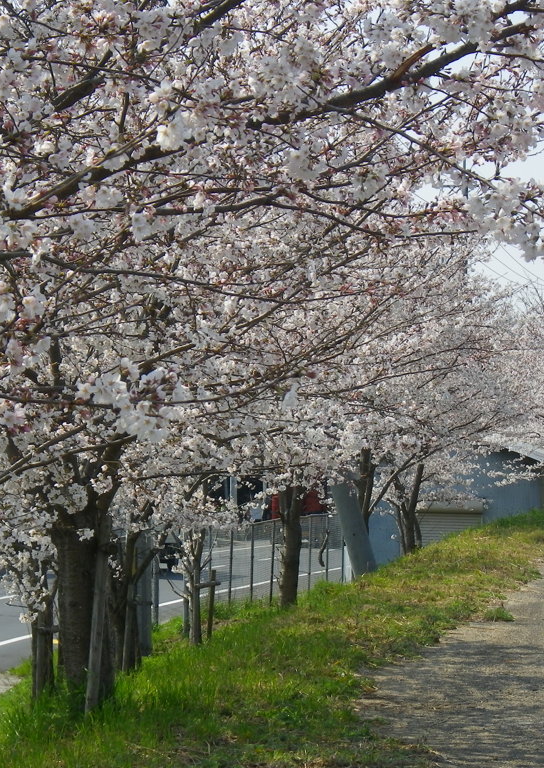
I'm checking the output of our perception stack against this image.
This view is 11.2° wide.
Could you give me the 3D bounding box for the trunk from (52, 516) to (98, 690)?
[{"bbox_3d":[-1.924,2.191,27.500,0.430,1.780,0.410,0,-1,0],"label":"trunk"}]

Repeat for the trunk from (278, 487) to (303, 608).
[{"bbox_3d":[0.294,2.536,43.000,0.350,1.920,0.340,0,-1,0],"label":"trunk"}]

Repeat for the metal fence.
[{"bbox_3d":[-0.036,3.210,50.000,0.100,1.500,18.500,0,-1,10],"label":"metal fence"}]

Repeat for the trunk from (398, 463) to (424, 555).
[{"bbox_3d":[2.910,2.607,58.000,0.530,1.950,0.480,0,-1,0],"label":"trunk"}]

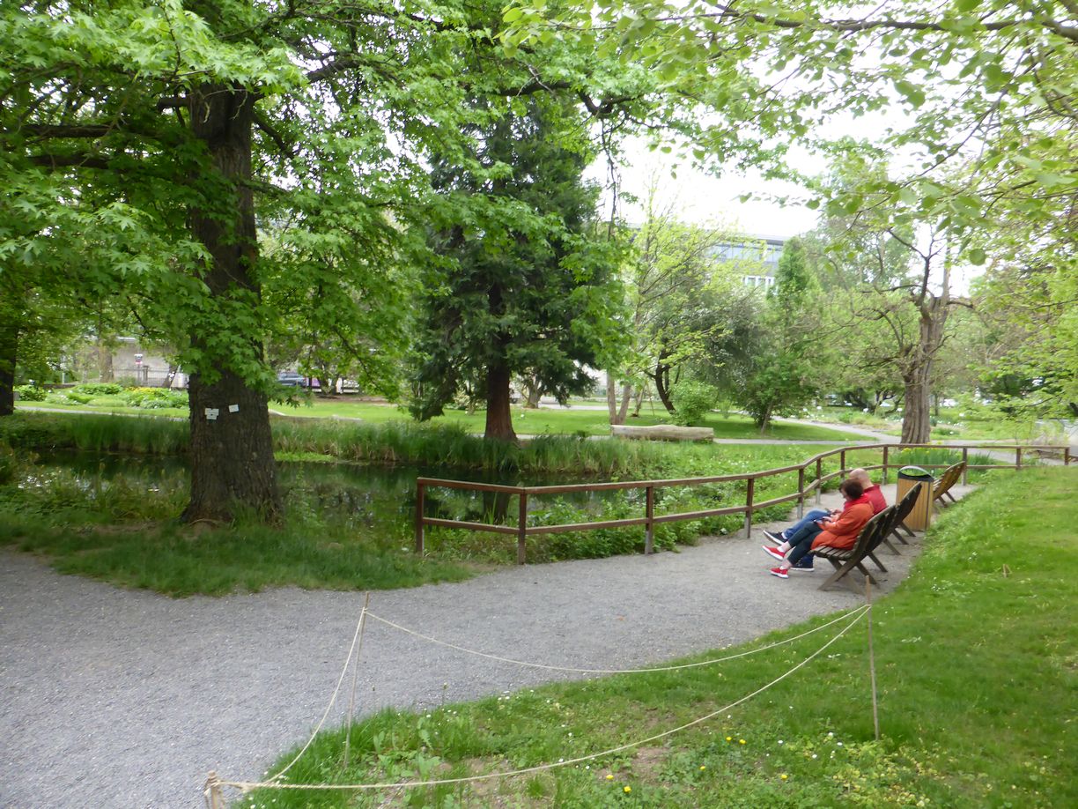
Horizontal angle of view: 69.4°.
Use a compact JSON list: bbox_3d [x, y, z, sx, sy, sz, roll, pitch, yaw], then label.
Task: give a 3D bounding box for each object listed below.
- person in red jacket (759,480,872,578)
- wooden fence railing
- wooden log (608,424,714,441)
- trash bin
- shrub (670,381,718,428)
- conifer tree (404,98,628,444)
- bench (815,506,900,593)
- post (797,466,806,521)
[{"bbox_3d":[2.981,1.363,8.381,1.150,1.120,0.520,2,3,33],"label":"person in red jacket"},{"bbox_3d":[5.316,1.437,14.607,15.825,1.100,2.904,-2,3,-37],"label":"wooden fence railing"},{"bbox_3d":[4.912,1.146,30.985,4.000,0.620,0.620,1,3,14],"label":"wooden log"},{"bbox_3d":[5.717,1.432,11.849,0.520,0.950,0.480,4,3,25],"label":"trash bin"},{"bbox_3d":[7.355,-0.051,36.947,2.250,2.250,2.200,0,3,0],"label":"shrub"},{"bbox_3d":[-1.028,-5.960,30.153,7.800,14.800,7.800,0,3,0],"label":"conifer tree"},{"bbox_3d":[3.473,1.543,8.482,0.600,0.760,1.600,2,3,33],"label":"bench"},{"bbox_3d":[4.335,1.473,12.873,0.085,0.870,0.085,2,3,33],"label":"post"}]

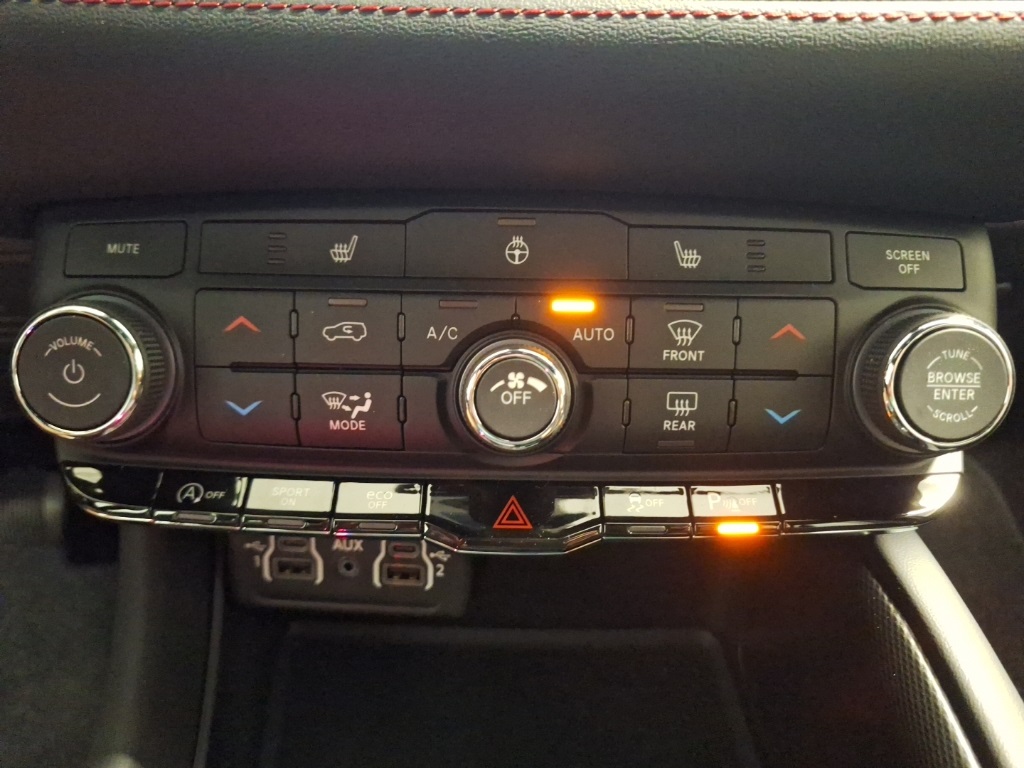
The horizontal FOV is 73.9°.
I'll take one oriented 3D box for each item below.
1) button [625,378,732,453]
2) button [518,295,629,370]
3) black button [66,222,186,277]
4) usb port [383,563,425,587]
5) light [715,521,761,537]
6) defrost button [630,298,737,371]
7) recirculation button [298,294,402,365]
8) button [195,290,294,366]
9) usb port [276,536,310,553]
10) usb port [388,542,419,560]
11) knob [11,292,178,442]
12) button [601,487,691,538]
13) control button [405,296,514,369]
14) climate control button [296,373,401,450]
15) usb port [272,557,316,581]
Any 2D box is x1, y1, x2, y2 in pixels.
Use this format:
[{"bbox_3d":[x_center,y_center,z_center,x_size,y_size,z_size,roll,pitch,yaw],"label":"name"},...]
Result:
[{"bbox_3d":[0.052,0.009,0.216,0.033,0.023,0.010,1,9,0],"label":"button"},{"bbox_3d":[0.019,-0.016,0.213,0.034,0.022,0.010,1,7,0],"label":"button"},{"bbox_3d":[-0.117,-0.041,0.210,0.036,0.016,0.010,1,7,0],"label":"black button"},{"bbox_3d":[-0.041,0.071,0.265,0.016,0.010,0.010,1,15,0],"label":"usb port"},{"bbox_3d":[0.071,0.045,0.215,0.013,0.004,0.003,1,-3,-2],"label":"light"},{"bbox_3d":[0.053,-0.016,0.213,0.032,0.022,0.010,1,7,0],"label":"defrost button"},{"bbox_3d":[-0.052,-0.018,0.220,0.034,0.024,0.006,1,8,2],"label":"recirculation button"},{"bbox_3d":[-0.086,-0.018,0.221,0.032,0.025,0.006,1,8,2],"label":"button"},{"bbox_3d":[-0.083,0.059,0.262,0.013,0.007,0.010,1,15,0],"label":"usb port"},{"bbox_3d":[-0.041,0.063,0.262,0.013,0.007,0.007,1,2,3],"label":"usb port"},{"bbox_3d":[-0.128,-0.004,0.209,0.039,0.039,0.019,1,6,1],"label":"knob"},{"bbox_3d":[0.043,0.041,0.216,0.028,0.016,0.010,1,-9,-2],"label":"button"},{"bbox_3d":[-0.017,-0.017,0.213,0.034,0.022,0.010,1,7,0],"label":"control button"},{"bbox_3d":[-0.051,0.008,0.216,0.033,0.024,0.010,1,9,0],"label":"climate control button"},{"bbox_3d":[-0.082,0.070,0.262,0.016,0.009,0.008,1,2,3],"label":"usb port"}]

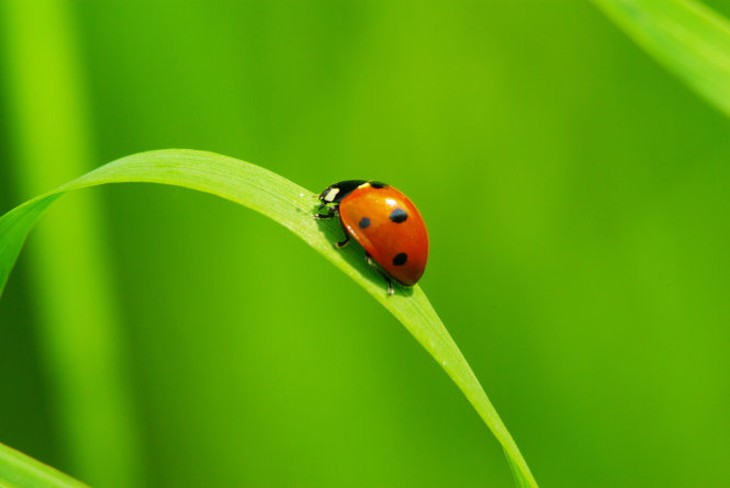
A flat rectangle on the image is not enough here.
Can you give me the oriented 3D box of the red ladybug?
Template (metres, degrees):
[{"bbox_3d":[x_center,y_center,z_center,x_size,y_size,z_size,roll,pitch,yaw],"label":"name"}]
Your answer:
[{"bbox_3d":[0.001,-0.001,0.089,0.007,0.004,0.006,45,16,3],"label":"red ladybug"}]

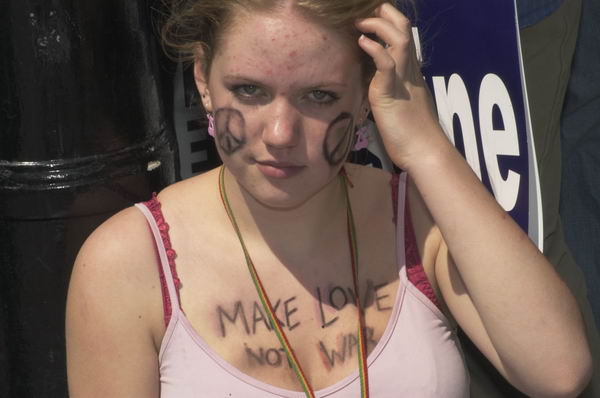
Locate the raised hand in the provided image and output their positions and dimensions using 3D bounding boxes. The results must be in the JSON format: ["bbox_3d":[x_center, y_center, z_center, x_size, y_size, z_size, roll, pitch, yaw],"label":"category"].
[{"bbox_3d":[0.095,-0.106,2.620,0.065,0.158,0.085,-12,-2,16],"label":"raised hand"}]

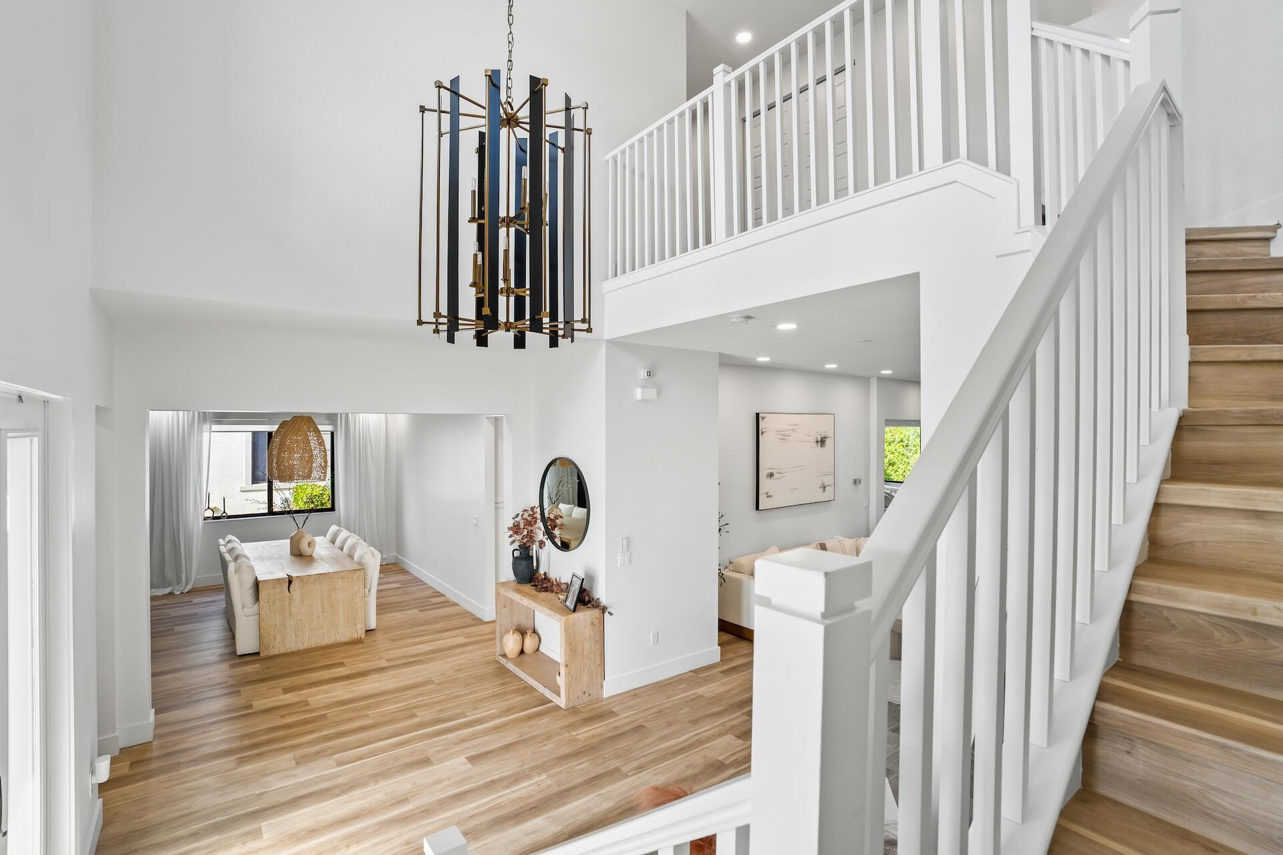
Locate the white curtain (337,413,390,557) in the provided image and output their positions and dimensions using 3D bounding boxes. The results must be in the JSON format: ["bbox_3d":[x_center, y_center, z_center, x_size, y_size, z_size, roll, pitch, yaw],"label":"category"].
[{"bbox_3d":[-4.589,1.020,9.383,0.800,2.620,0.170,0,0,-33],"label":"white curtain"}]

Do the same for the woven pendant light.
[{"bbox_3d":[-4.006,0.258,6.720,0.620,0.785,0.620,0,0,-37],"label":"woven pendant light"}]

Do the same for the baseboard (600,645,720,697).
[{"bbox_3d":[0.235,2.265,5.324,1.360,0.150,0.018,0,0,-35],"label":"baseboard"}]

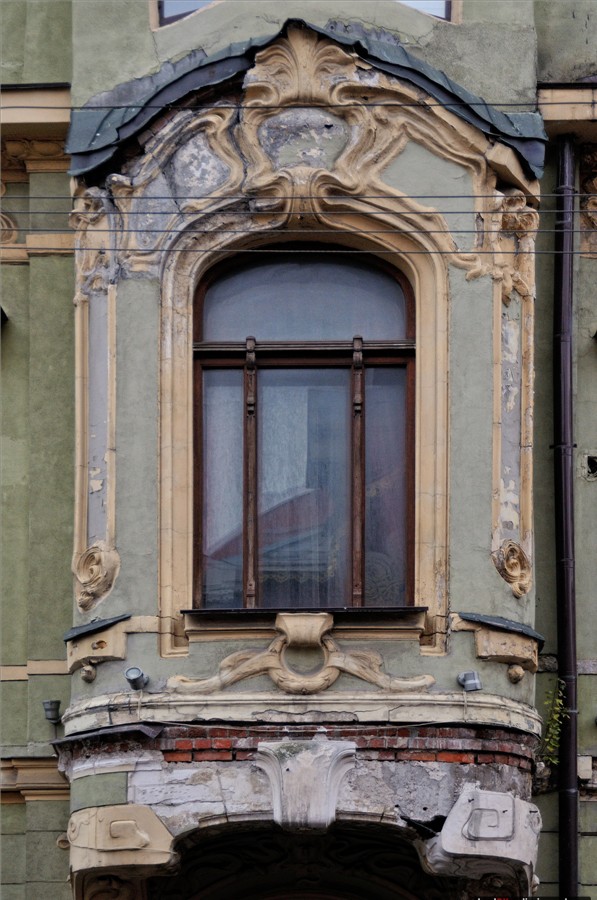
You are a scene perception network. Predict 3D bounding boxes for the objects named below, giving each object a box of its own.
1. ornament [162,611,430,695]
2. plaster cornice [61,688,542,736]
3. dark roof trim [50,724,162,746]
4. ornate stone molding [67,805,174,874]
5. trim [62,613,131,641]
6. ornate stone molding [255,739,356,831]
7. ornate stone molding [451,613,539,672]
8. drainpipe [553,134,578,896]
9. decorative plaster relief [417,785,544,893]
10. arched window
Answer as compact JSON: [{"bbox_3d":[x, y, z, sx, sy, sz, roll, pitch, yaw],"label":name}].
[{"bbox_3d":[0.013,1.349,13.554,1.758,0.536,0.200,0,-6,0],"label":"ornament"},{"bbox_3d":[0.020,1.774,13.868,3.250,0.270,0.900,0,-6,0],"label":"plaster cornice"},{"bbox_3d":[-1.282,1.920,13.822,0.700,0.130,0.400,-3,-7,25],"label":"dark roof trim"},{"bbox_3d":[-1.171,2.595,13.664,0.650,0.413,0.450,-2,-7,18],"label":"ornate stone molding"},{"bbox_3d":[-1.368,1.205,13.883,0.400,0.140,0.350,-3,-7,25],"label":"trim"},{"bbox_3d":[0.045,2.196,13.458,0.663,0.586,0.250,0,-6,0],"label":"ornate stone molding"},{"bbox_3d":[1.320,1.302,13.811,0.520,0.365,0.380,2,-7,-20],"label":"ornate stone molding"},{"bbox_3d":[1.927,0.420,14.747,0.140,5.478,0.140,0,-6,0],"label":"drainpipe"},{"bbox_3d":[1.201,2.586,13.645,0.720,0.670,0.500,2,-7,-18],"label":"decorative plaster relief"},{"bbox_3d":[0.034,-0.152,14.007,1.496,2.463,0.160,0,-6,0],"label":"arched window"}]

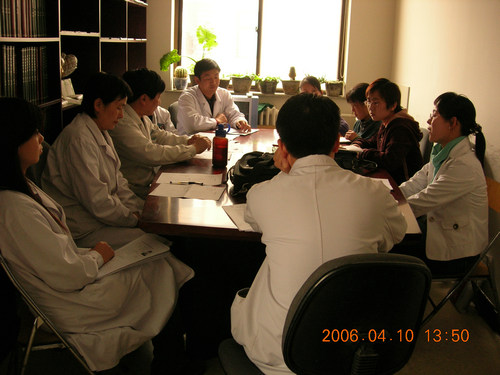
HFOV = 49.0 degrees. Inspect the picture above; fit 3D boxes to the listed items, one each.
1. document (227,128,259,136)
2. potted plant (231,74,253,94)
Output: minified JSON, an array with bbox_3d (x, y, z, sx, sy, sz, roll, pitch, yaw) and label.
[{"bbox_3d":[-0.065,-0.403,3.945,0.200,0.012,0.280,9,17,21],"label":"document"},{"bbox_3d":[-0.074,-0.937,4.979,0.185,0.175,0.180,3,16,1],"label":"potted plant"}]

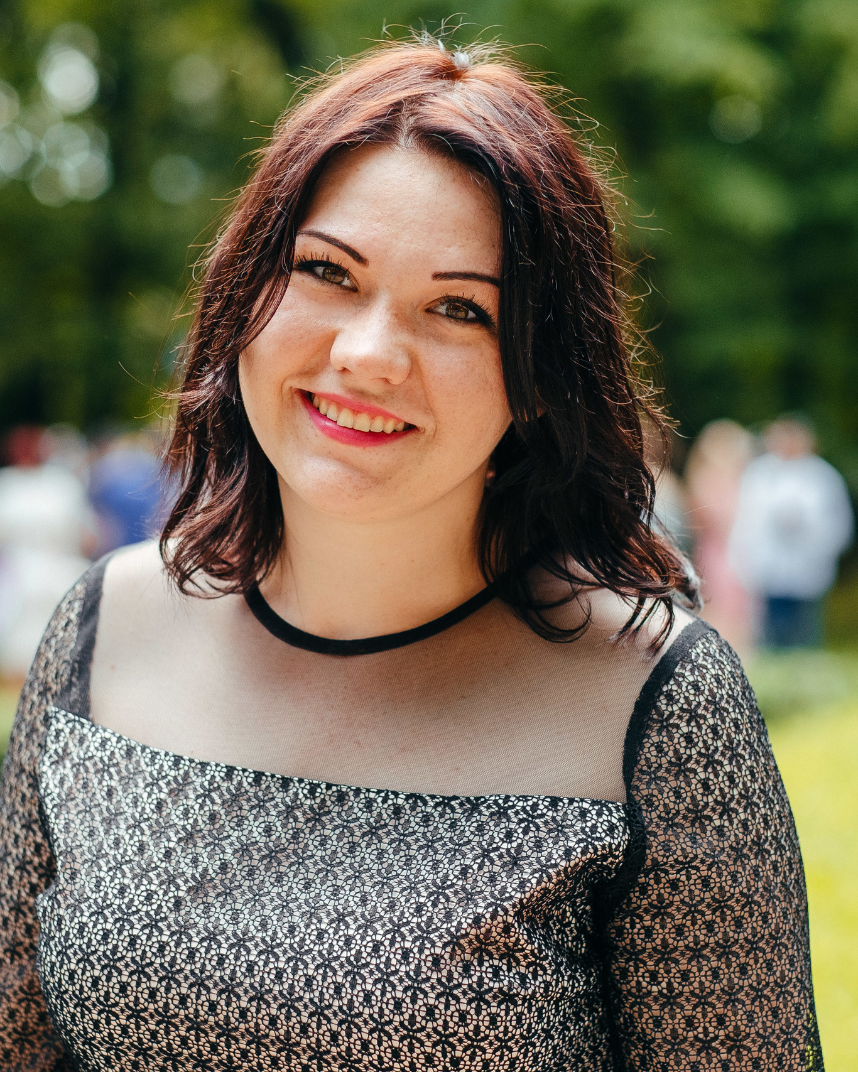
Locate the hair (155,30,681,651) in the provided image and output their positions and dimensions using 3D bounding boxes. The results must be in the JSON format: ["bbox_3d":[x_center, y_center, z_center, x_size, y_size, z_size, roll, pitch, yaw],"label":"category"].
[{"bbox_3d":[0.006,-0.099,1.880,0.255,0.290,0.230,7,1,11],"label":"hair"}]

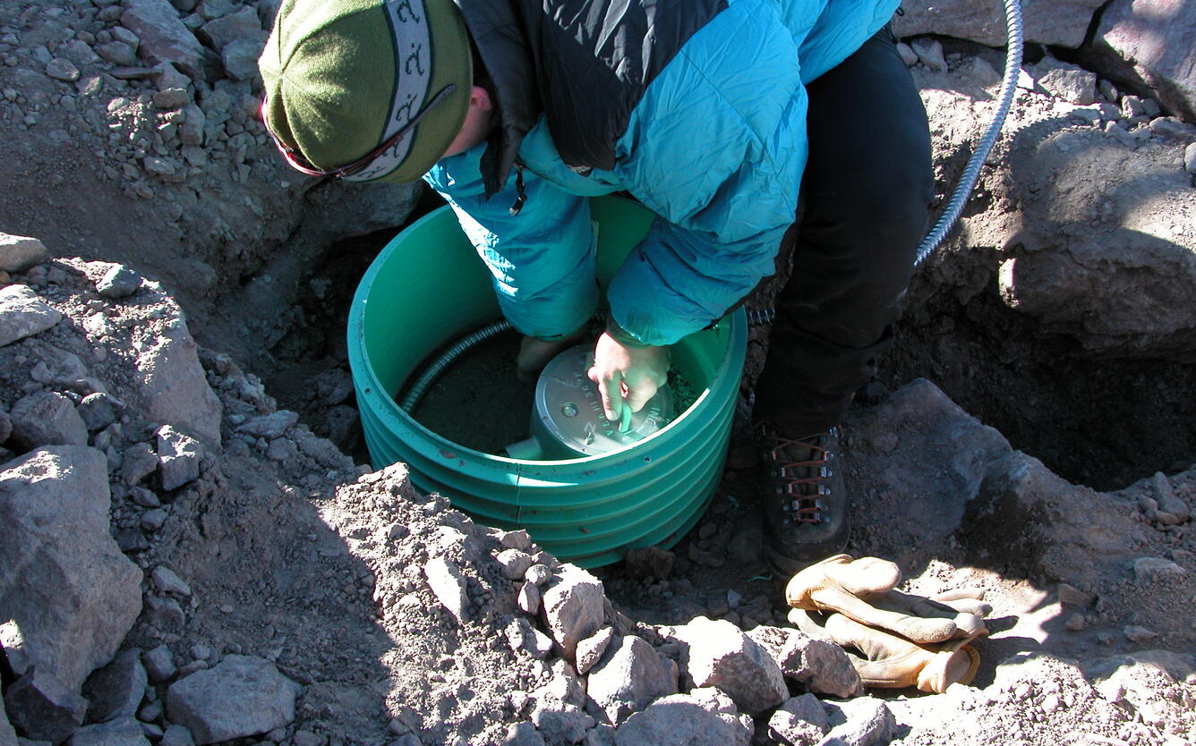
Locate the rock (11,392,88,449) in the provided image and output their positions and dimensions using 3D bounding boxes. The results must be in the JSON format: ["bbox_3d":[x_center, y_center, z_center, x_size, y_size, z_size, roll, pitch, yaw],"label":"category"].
[{"bbox_3d":[-0.670,0.058,1.476,0.082,0.055,0.066,10,52,6],"label":"rock"}]

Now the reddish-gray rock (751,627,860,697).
[{"bbox_3d":[0.237,0.334,1.390,0.117,0.068,0.068,14,53,11],"label":"reddish-gray rock"}]

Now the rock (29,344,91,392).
[{"bbox_3d":[-0.636,-0.005,1.430,0.075,0.045,0.055,12,53,9],"label":"rock"}]

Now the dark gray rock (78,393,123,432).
[{"bbox_3d":[-0.580,0.046,1.410,0.052,0.045,0.043,0,52,0],"label":"dark gray rock"}]

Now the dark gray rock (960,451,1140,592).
[{"bbox_3d":[0.575,0.191,1.540,0.210,0.130,0.155,12,53,9],"label":"dark gray rock"}]

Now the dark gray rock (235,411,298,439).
[{"bbox_3d":[-0.432,0.068,1.577,0.080,0.026,0.033,-6,52,-6],"label":"dark gray rock"}]

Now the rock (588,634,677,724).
[{"bbox_3d":[0.038,0.341,1.345,0.095,0.080,0.080,0,52,0],"label":"rock"}]

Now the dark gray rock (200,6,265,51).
[{"bbox_3d":[-0.570,-0.535,1.880,0.105,0.060,0.065,-8,52,-6],"label":"dark gray rock"}]

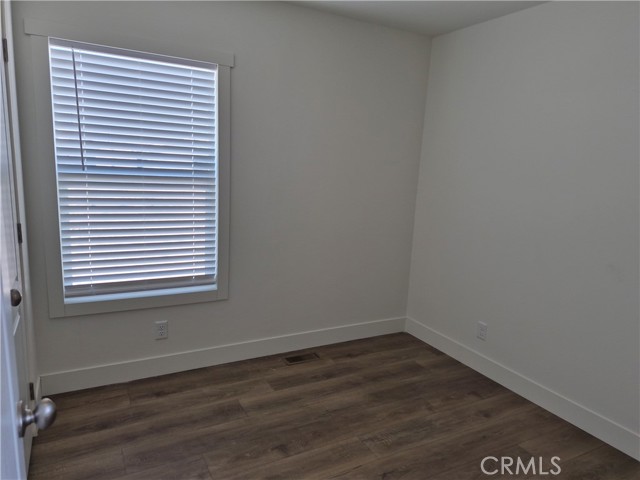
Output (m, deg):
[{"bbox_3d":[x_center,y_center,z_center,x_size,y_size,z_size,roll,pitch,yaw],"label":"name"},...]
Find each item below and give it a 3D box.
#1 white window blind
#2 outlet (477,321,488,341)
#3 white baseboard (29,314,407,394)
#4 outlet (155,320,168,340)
[{"bbox_3d":[-1.049,-0.367,2.532,0.865,1.398,0.060,-3,12,-29],"label":"white window blind"},{"bbox_3d":[1.145,0.649,3.005,0.010,0.117,0.074,-3,12,-29],"label":"outlet"},{"bbox_3d":[-0.421,0.788,3.085,2.684,0.122,0.016,-3,12,-29],"label":"white baseboard"},{"bbox_3d":[-1.008,0.583,2.716,0.074,0.117,0.010,-3,12,-29],"label":"outlet"}]

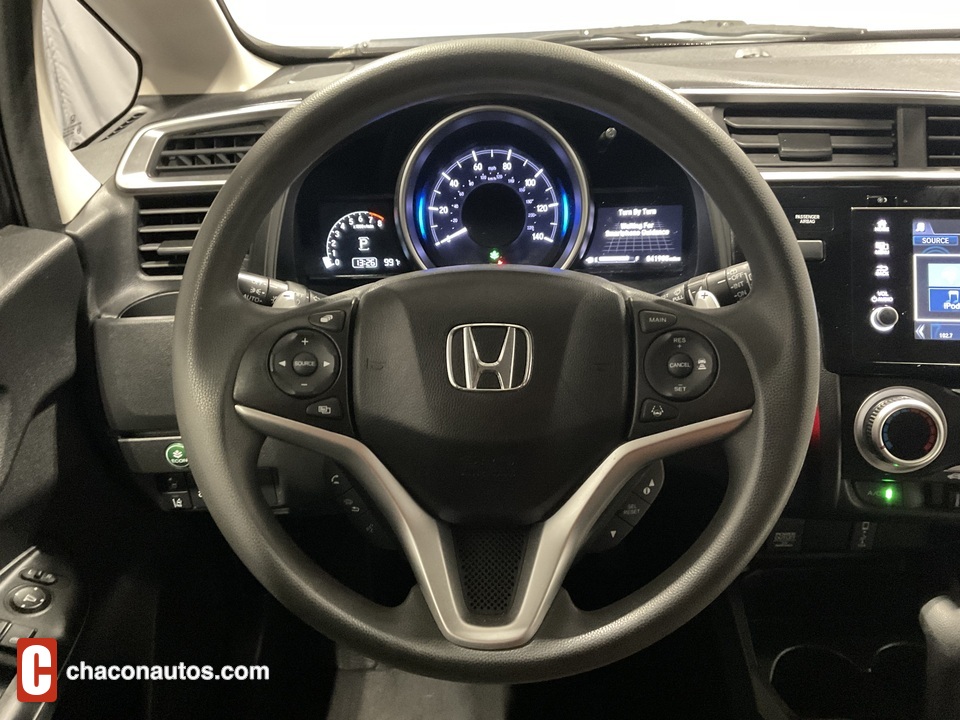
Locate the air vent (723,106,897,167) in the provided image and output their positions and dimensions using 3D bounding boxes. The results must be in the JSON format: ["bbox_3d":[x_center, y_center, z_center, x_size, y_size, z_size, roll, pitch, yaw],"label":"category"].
[{"bbox_3d":[0.258,-0.175,0.630,0.136,0.047,0.030,1,9,5],"label":"air vent"}]

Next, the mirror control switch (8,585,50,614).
[{"bbox_3d":[-0.314,0.167,0.560,0.027,0.012,0.027,0,41,2],"label":"mirror control switch"}]

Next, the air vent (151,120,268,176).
[{"bbox_3d":[-0.220,-0.176,0.665,0.106,0.046,0.030,-3,8,-5],"label":"air vent"}]

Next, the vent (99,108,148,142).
[{"bbox_3d":[-0.310,-0.204,0.700,0.017,0.012,0.060,21,41,2],"label":"vent"}]

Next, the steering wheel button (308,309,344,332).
[{"bbox_3d":[-0.092,-0.024,0.481,0.021,0.013,0.008,0,-2,3],"label":"steering wheel button"}]

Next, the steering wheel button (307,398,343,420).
[{"bbox_3d":[-0.093,0.030,0.481,0.021,0.013,0.008,0,-2,3],"label":"steering wheel button"}]

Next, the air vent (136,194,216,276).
[{"bbox_3d":[-0.242,-0.102,0.660,0.075,0.067,0.030,-2,11,-3],"label":"air vent"}]

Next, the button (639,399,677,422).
[{"bbox_3d":[0.105,0.030,0.472,0.023,0.013,0.008,0,-2,3],"label":"button"}]

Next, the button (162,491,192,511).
[{"bbox_3d":[-0.271,0.126,0.720,0.026,0.018,0.010,-2,8,-2],"label":"button"}]

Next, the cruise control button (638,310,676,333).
[{"bbox_3d":[0.104,-0.023,0.472,0.022,0.013,0.008,0,-2,3],"label":"cruise control button"}]

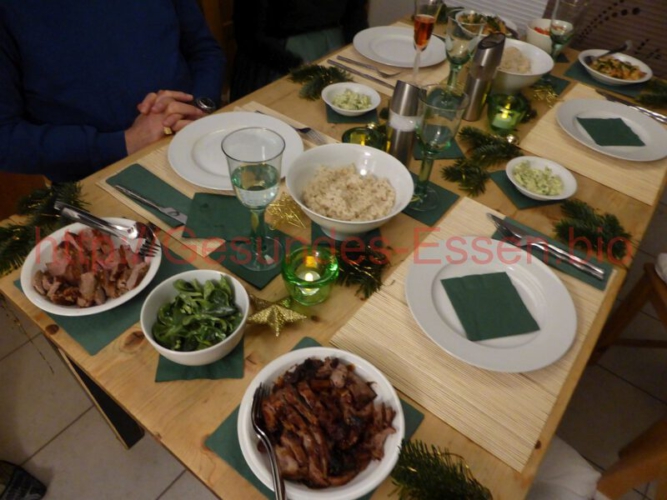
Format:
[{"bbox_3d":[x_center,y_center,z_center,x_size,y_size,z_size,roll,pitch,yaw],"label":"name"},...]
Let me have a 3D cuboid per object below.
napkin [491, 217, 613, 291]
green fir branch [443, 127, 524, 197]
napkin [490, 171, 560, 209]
[{"bbox_3d":[0.402,0.000,0.884,0.207,0.006,0.068,30,51,21],"label":"napkin"},{"bbox_3d":[0.306,-0.204,1.054,0.145,0.042,0.235,31,52,22],"label":"green fir branch"},{"bbox_3d":[0.418,-0.137,1.024,0.120,0.003,0.120,-10,48,-13],"label":"napkin"}]

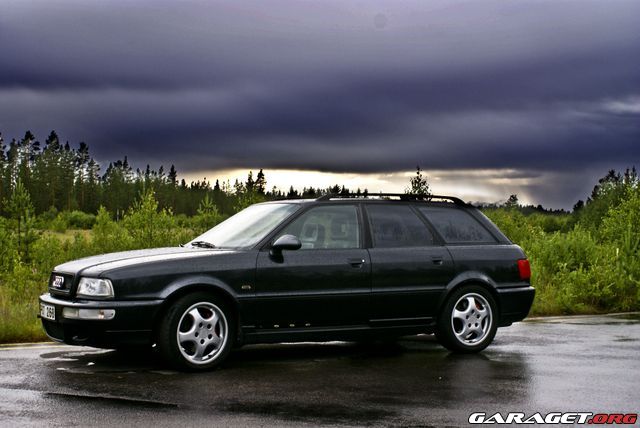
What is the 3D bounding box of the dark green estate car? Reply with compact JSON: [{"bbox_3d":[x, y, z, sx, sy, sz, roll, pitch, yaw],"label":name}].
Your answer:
[{"bbox_3d":[-0.167,0.538,8.368,4.500,1.400,1.740,1,-1,-30],"label":"dark green estate car"}]

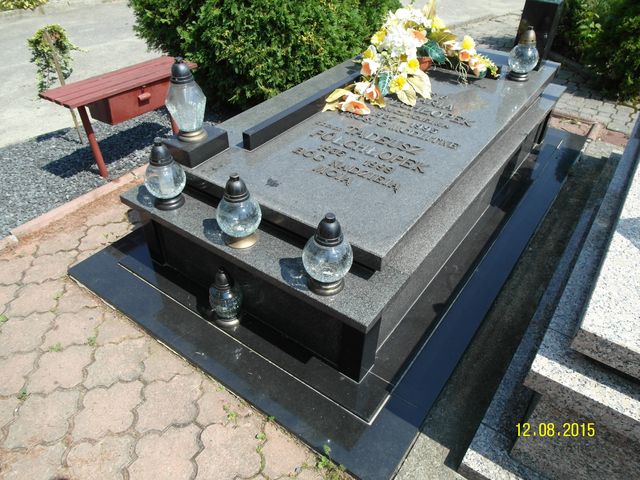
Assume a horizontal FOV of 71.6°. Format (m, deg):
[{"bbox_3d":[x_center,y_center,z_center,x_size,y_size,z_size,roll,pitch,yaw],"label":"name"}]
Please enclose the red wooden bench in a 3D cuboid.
[{"bbox_3d":[-1.101,-0.709,2.651,0.295,0.510,0.808,24,44,27],"label":"red wooden bench"}]

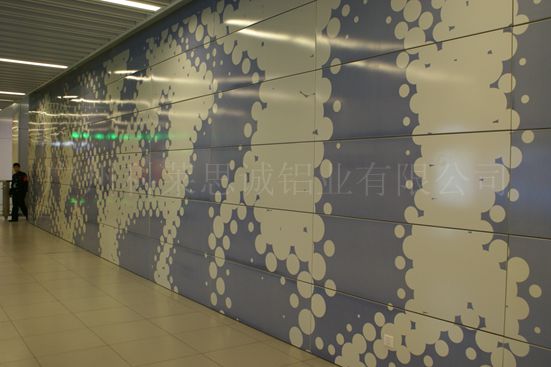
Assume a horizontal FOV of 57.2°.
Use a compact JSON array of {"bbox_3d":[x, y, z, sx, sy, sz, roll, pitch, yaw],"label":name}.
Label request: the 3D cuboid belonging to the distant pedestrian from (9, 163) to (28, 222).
[{"bbox_3d":[-7.674,0.263,15.100,0.530,1.730,0.460,2,1,29],"label":"distant pedestrian"}]

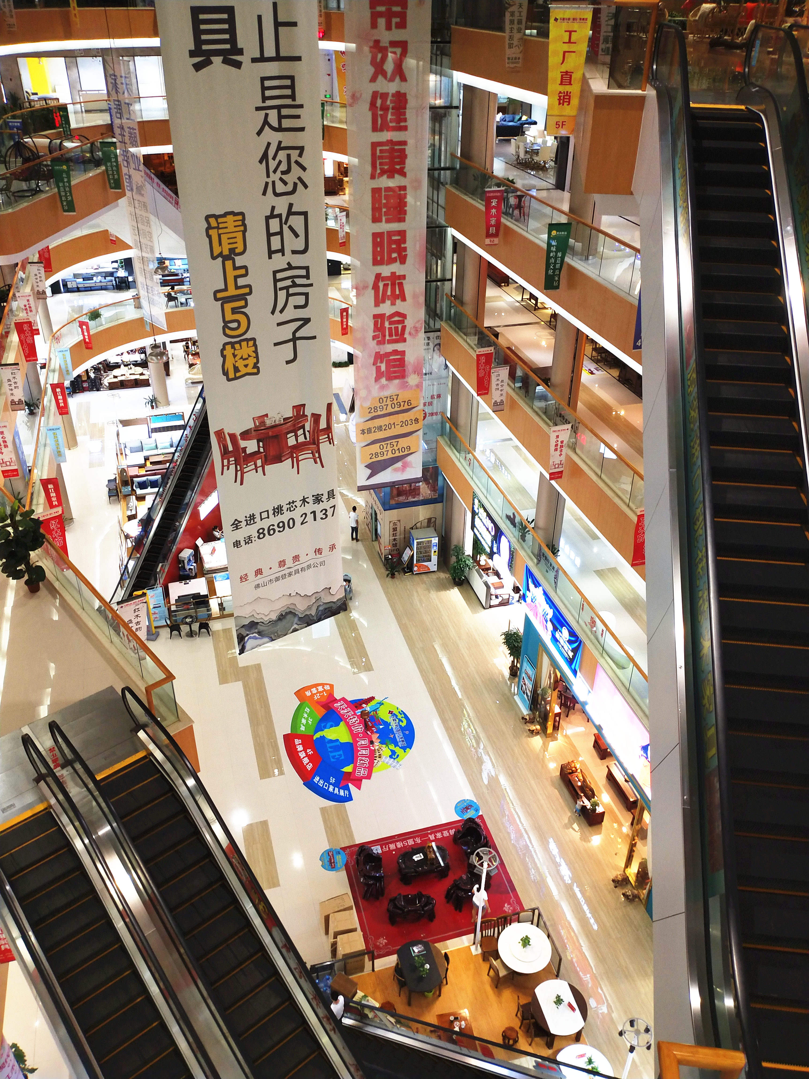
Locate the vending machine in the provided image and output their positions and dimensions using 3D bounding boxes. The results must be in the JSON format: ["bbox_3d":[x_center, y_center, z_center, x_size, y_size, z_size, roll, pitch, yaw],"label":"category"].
[{"bbox_3d":[0.825,0.469,40.781,1.060,1.820,0.830,-8,32,-13],"label":"vending machine"}]

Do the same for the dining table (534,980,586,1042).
[{"bbox_3d":[3.711,11.523,22.601,1.340,0.760,1.340,0,31,0],"label":"dining table"}]

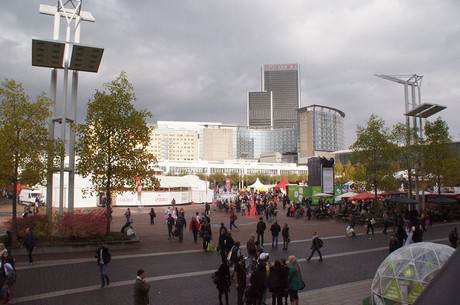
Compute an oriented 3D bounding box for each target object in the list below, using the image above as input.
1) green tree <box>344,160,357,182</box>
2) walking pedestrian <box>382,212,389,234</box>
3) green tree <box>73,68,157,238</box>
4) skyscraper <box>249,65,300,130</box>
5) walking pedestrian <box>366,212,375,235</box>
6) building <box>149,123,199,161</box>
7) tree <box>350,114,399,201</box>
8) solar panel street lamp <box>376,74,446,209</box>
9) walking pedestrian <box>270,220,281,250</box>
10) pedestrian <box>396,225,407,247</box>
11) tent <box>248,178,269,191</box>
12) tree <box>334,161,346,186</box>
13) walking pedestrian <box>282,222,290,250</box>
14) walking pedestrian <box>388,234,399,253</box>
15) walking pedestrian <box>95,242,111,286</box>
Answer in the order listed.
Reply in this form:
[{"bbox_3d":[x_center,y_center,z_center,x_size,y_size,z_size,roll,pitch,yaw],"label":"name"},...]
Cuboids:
[{"bbox_3d":[29.463,6.496,84.000,3.200,9.100,3.200,0,-4,0],"label":"green tree"},{"bbox_3d":[12.383,5.658,27.389,0.550,1.700,0.500,1,-5,-17],"label":"walking pedestrian"},{"bbox_3d":[-8.014,0.032,24.412,5.390,11.650,5.390,0,-4,0],"label":"green tree"},{"bbox_3d":[61.890,-38.040,476.296,67.560,159.000,38.000,0,-5,-6],"label":"skyscraper"},{"bbox_3d":[11.174,5.648,27.390,0.700,1.720,0.550,1,-5,-14],"label":"walking pedestrian"},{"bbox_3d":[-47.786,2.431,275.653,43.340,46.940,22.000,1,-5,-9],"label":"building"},{"bbox_3d":[16.899,1.484,40.000,5.800,12.000,5.800,0,-4,0],"label":"tree"},{"bbox_3d":[21.853,-0.924,41.800,5.000,17.080,7.200,3,-5,-30],"label":"solar panel street lamp"},{"bbox_3d":[2.859,5.141,21.500,0.580,1.770,0.380,0,-4,3],"label":"walking pedestrian"},{"bbox_3d":[10.011,5.072,20.104,0.520,1.730,0.420,-3,-5,30],"label":"pedestrian"},{"bbox_3d":[6.690,8.526,82.000,4.800,4.800,4.800,1,-4,-11],"label":"tent"},{"bbox_3d":[28.553,6.732,89.748,2.900,9.310,2.900,0,-4,0],"label":"tree"},{"bbox_3d":[3.511,5.260,21.400,0.500,1.650,0.400,4,-5,-37],"label":"walking pedestrian"},{"bbox_3d":[8.498,5.125,17.900,0.520,1.700,0.400,-2,-5,27],"label":"walking pedestrian"},{"bbox_3d":[-5.160,4.587,14.047,0.580,1.750,0.500,-2,-5,26],"label":"walking pedestrian"}]

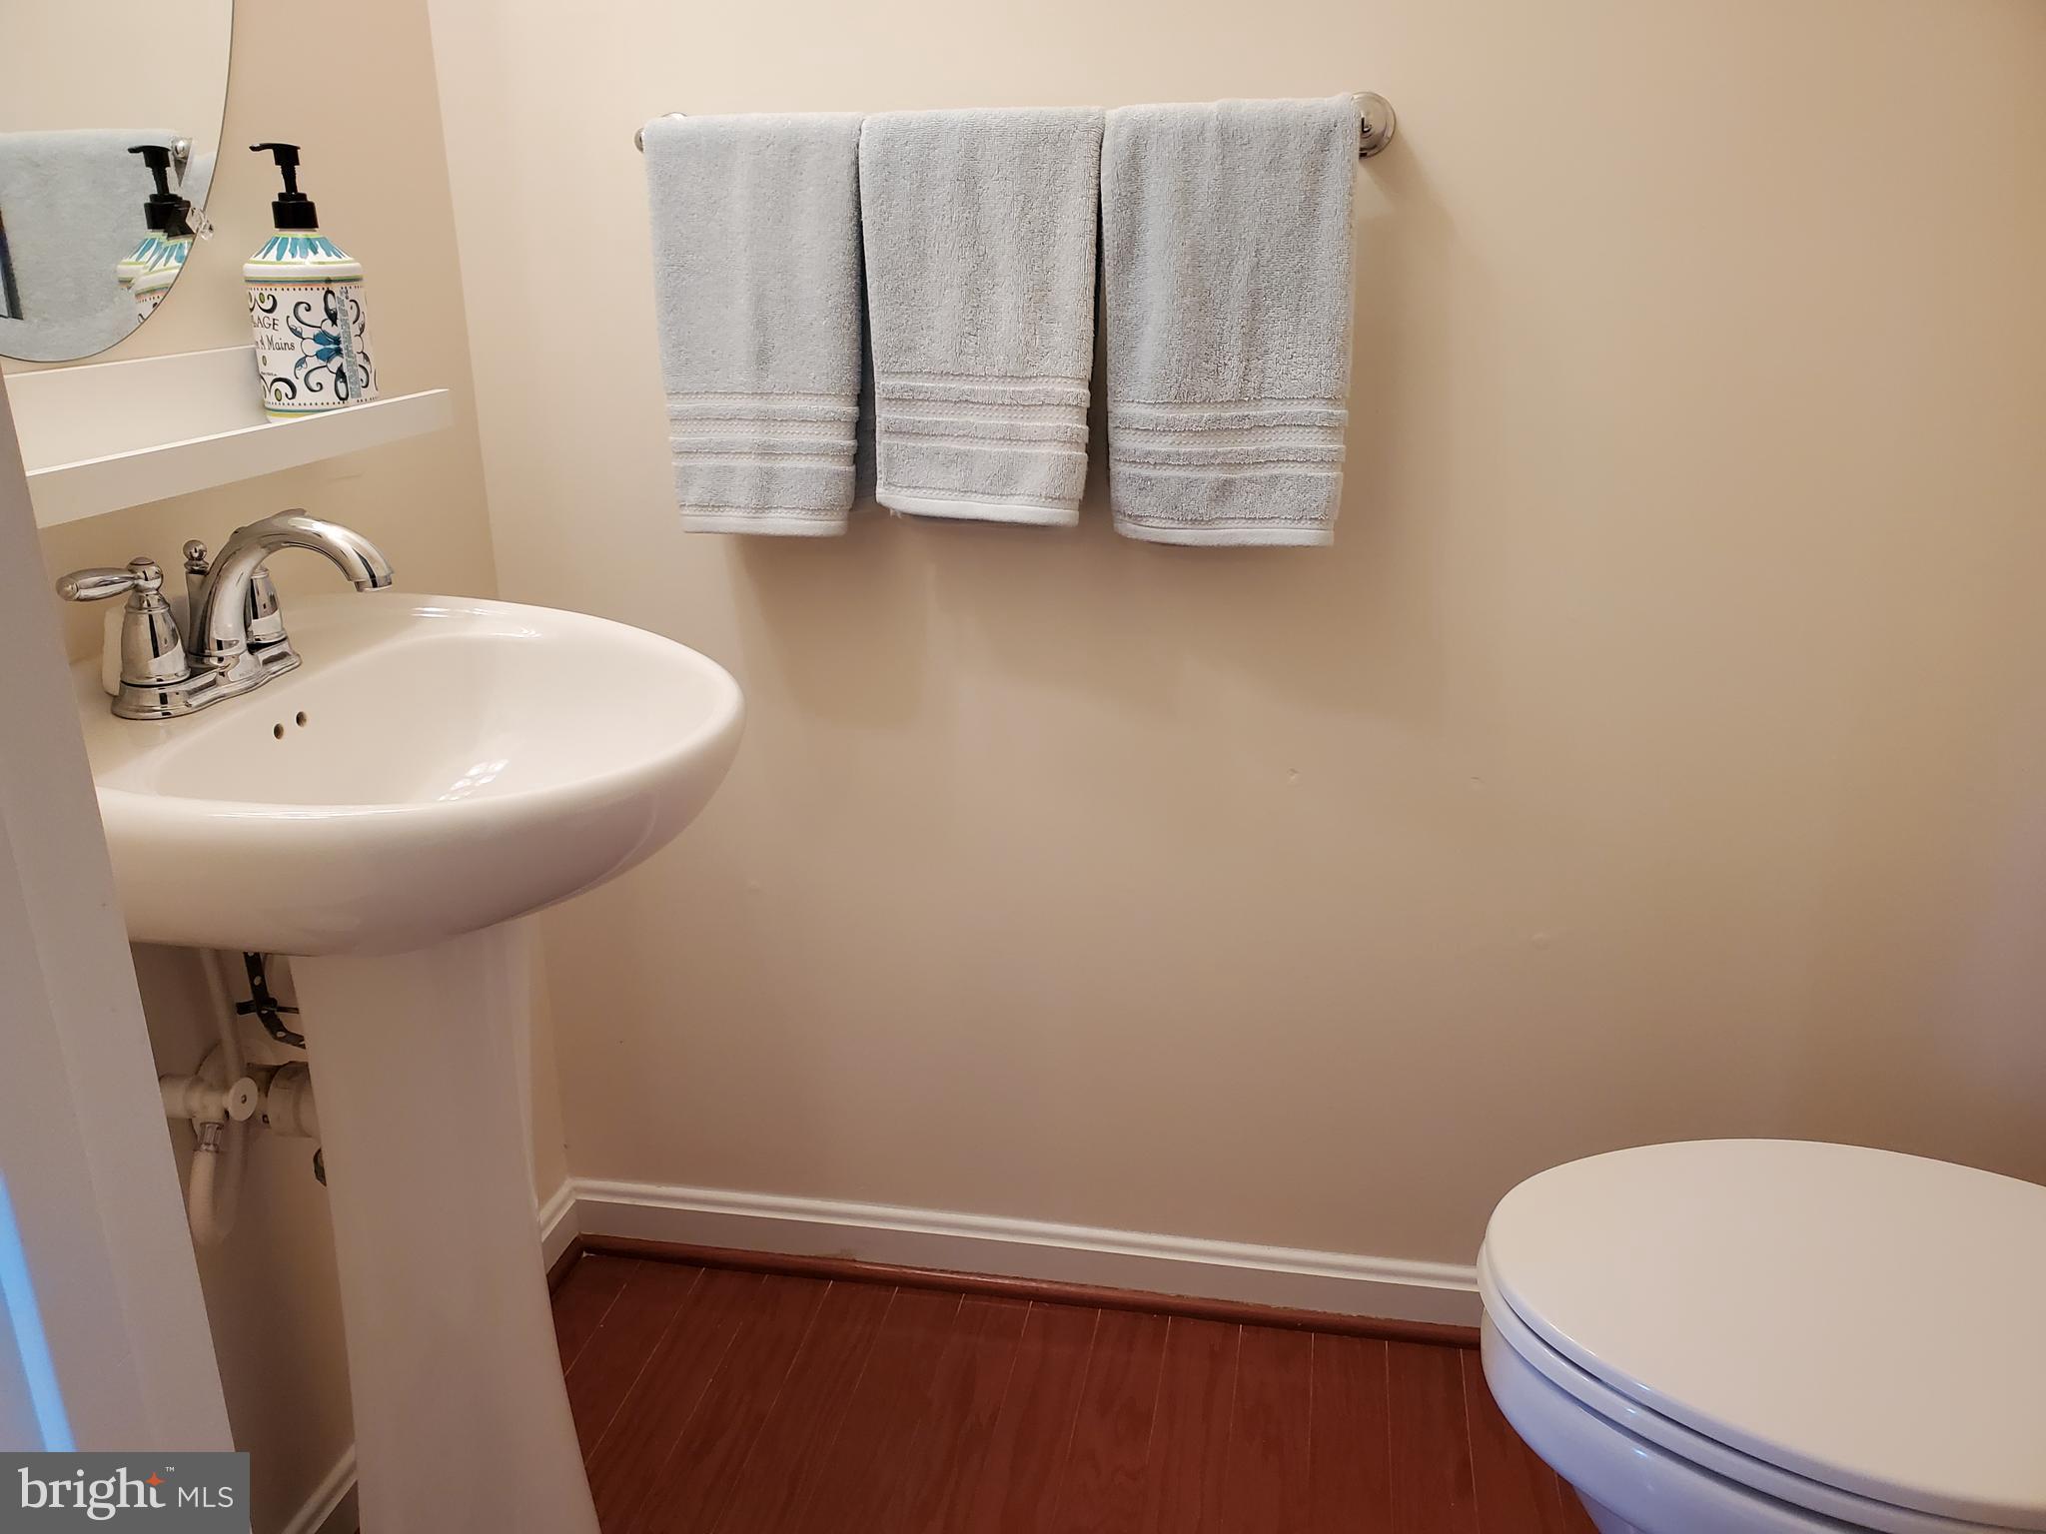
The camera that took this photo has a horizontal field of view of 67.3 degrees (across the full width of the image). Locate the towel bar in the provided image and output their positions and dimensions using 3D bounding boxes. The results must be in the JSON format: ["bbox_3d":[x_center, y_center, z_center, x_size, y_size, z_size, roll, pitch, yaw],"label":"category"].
[{"bbox_3d":[-0.018,-0.539,1.306,0.658,0.053,0.085,3,20,9],"label":"towel bar"}]

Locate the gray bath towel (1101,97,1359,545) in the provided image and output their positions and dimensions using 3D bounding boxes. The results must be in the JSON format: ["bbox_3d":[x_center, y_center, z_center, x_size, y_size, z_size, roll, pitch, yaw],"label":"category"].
[{"bbox_3d":[0.170,-0.373,1.300,0.197,0.354,0.072,3,20,9],"label":"gray bath towel"}]

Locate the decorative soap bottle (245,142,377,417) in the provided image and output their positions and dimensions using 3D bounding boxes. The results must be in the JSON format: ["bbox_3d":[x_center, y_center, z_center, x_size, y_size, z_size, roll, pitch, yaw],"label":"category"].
[{"bbox_3d":[-0.531,-0.353,1.139,0.081,0.200,0.083,6,20,17],"label":"decorative soap bottle"}]

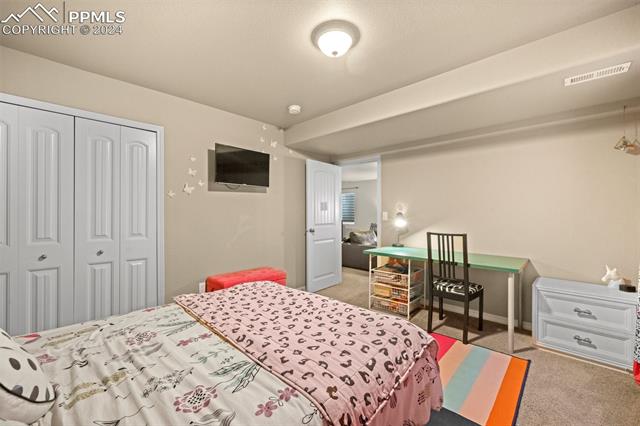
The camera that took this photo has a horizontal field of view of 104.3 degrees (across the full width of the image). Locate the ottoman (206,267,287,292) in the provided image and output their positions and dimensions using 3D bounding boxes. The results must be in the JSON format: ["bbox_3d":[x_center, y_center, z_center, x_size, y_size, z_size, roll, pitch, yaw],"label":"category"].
[{"bbox_3d":[-0.825,0.975,2.896,0.400,0.490,0.790,0,0,44],"label":"ottoman"}]

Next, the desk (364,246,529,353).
[{"bbox_3d":[1.340,0.853,2.854,1.540,0.735,0.620,0,0,42],"label":"desk"}]

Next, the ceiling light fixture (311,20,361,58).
[{"bbox_3d":[0.113,-1.158,1.740,0.350,0.120,0.350,0,0,0],"label":"ceiling light fixture"}]

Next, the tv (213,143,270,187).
[{"bbox_3d":[-0.918,-0.550,3.028,0.060,0.430,0.730,0,0,44],"label":"tv"}]

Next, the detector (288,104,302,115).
[{"bbox_3d":[-0.282,-1.190,2.865,0.148,0.050,0.148,0,0,0],"label":"detector"}]

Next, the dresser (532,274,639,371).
[{"bbox_3d":[2.269,0.932,2.162,0.630,0.575,0.370,0,0,42],"label":"dresser"}]

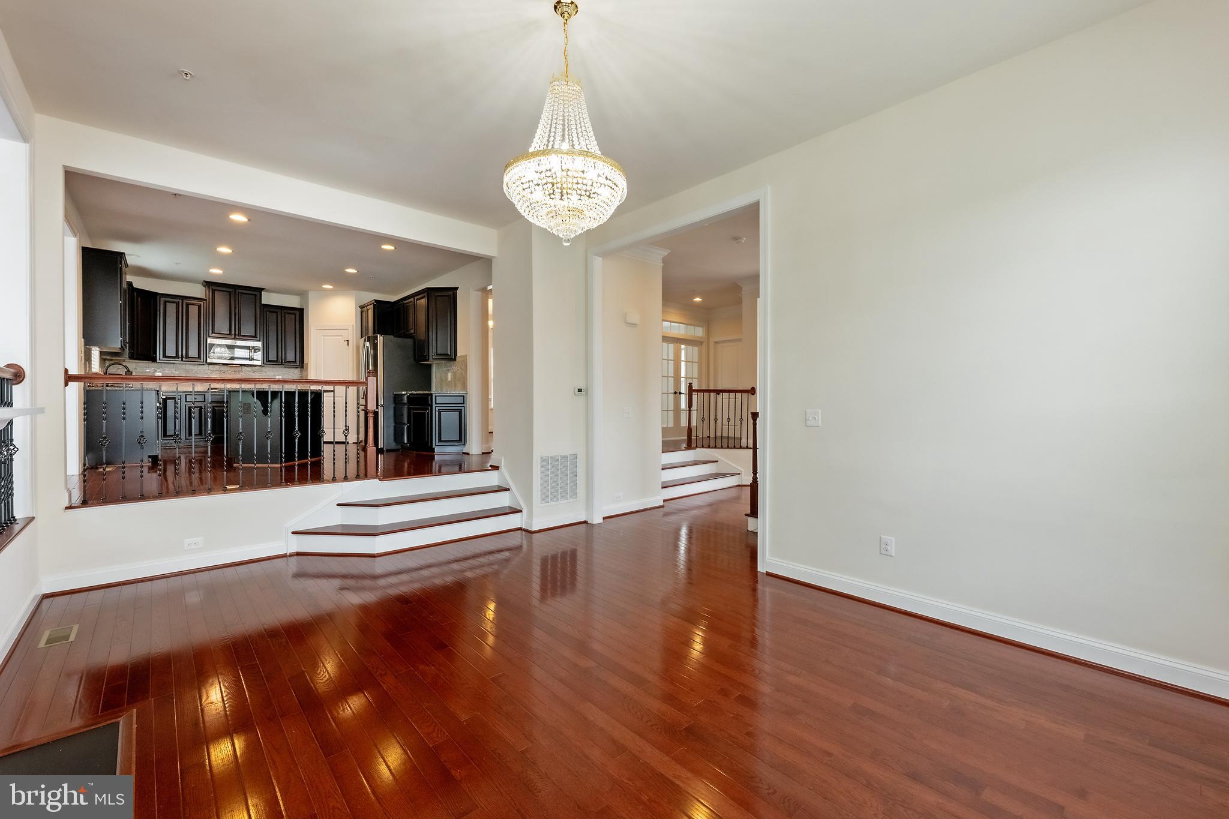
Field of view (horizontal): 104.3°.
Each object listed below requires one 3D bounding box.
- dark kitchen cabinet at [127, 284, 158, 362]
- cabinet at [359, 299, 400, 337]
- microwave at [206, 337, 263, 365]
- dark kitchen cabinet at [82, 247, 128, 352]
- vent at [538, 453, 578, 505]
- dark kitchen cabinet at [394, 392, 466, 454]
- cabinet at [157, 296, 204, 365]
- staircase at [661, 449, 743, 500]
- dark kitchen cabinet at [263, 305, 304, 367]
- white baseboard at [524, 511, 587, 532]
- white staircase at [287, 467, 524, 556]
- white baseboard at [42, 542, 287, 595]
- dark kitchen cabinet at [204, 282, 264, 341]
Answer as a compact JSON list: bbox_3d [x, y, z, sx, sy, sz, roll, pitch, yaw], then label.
[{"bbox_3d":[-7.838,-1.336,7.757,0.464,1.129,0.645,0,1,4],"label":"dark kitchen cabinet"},{"bbox_3d":[-4.111,-1.570,8.629,0.605,0.625,0.806,0,1,-43],"label":"cabinet"},{"bbox_3d":[-6.844,-1.020,8.600,0.755,0.420,0.400,-1,1,-40],"label":"microwave"},{"bbox_3d":[-6.190,-1.286,5.820,0.360,1.130,0.780,-1,1,-44],"label":"dark kitchen cabinet"},{"bbox_3d":[-0.561,0.715,4.940,0.510,0.519,0.030,0,1,-43],"label":"vent"},{"bbox_3d":[-2.741,0.180,7.190,0.635,0.907,1.290,0,1,-43],"label":"dark kitchen cabinet"},{"bbox_3d":[-7.391,-1.346,8.182,0.610,1.120,0.340,-1,1,-40],"label":"cabinet"},{"bbox_3d":[1.090,0.925,7.050,1.920,0.585,0.580,-1,1,-40],"label":"staircase"},{"bbox_3d":[-6.359,-1.341,9.141,0.625,1.129,0.333,0,1,-41],"label":"dark kitchen cabinet"},{"bbox_3d":[-0.615,1.172,5.043,0.690,0.115,0.170,-1,1,-40],"label":"white baseboard"},{"bbox_3d":[-1.840,0.949,4.450,1.927,0.564,0.627,0,1,-41],"label":"white staircase"},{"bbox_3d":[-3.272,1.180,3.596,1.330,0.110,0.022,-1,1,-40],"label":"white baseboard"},{"bbox_3d":[-6.860,-1.740,8.620,0.790,0.960,0.360,-1,1,-40],"label":"dark kitchen cabinet"}]

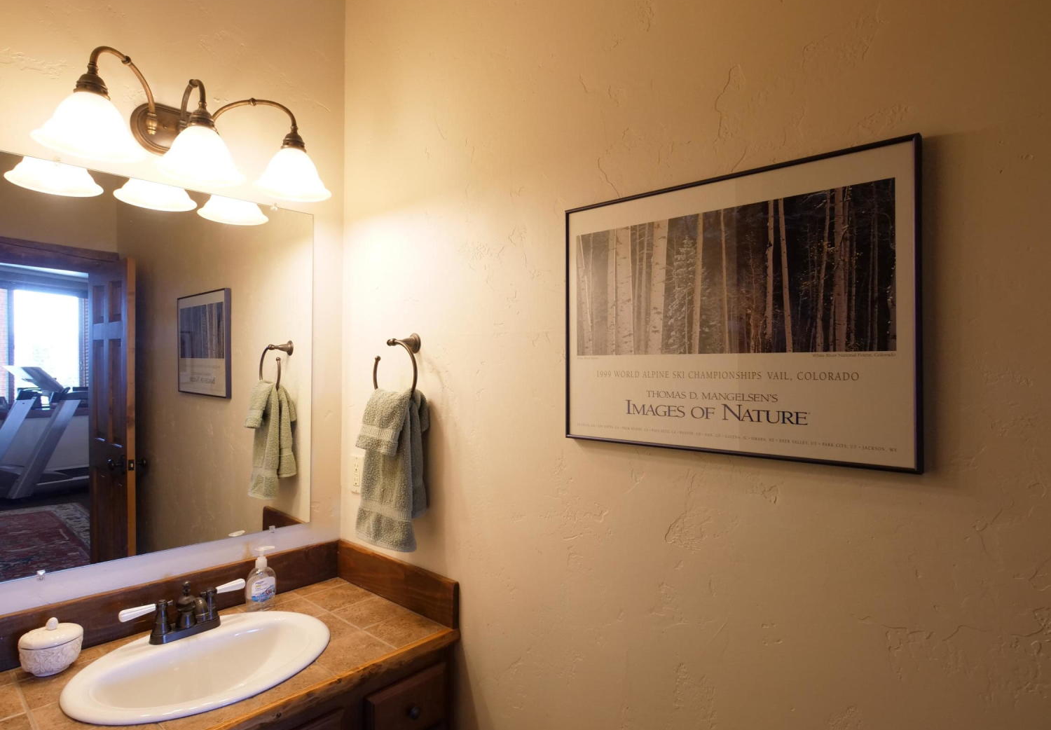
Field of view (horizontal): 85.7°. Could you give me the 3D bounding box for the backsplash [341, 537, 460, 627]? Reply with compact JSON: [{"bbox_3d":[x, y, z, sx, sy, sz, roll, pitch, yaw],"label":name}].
[{"bbox_3d":[-0.378,0.595,1.575,0.550,0.114,0.019,-1,-2,42],"label":"backsplash"}]

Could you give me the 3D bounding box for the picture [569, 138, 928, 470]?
[{"bbox_3d":[0.308,-0.086,0.965,0.603,0.462,0.024,-1,-2,42],"label":"picture"}]

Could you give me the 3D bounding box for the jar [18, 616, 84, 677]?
[{"bbox_3d":[-0.999,0.586,1.196,0.106,0.107,0.106,-1,-2,42],"label":"jar"}]

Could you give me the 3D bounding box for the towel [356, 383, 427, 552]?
[{"bbox_3d":[-0.345,0.259,1.470,0.237,0.398,0.140,-1,-2,42],"label":"towel"}]

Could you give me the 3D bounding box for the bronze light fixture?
[{"bbox_3d":[-0.780,-0.557,1.348,0.287,0.224,0.611,-1,-2,42],"label":"bronze light fixture"}]

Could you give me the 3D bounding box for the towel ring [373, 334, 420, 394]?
[{"bbox_3d":[-0.322,0.015,1.495,0.192,0.202,0.082,-1,-2,42],"label":"towel ring"}]

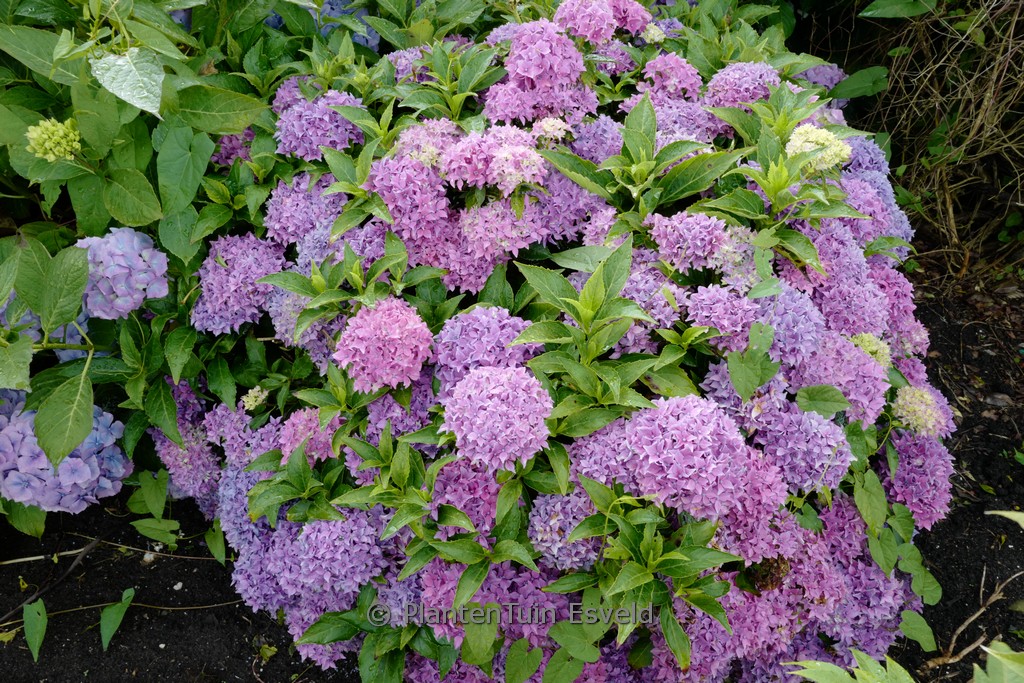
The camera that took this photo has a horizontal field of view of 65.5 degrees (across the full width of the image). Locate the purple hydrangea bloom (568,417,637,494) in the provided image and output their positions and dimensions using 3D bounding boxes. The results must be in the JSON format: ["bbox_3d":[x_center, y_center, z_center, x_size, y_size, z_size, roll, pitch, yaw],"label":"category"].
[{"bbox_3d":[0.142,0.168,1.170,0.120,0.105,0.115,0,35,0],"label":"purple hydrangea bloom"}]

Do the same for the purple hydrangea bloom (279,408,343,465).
[{"bbox_3d":[-0.321,0.153,1.270,0.120,0.105,0.120,0,37,0],"label":"purple hydrangea bloom"}]

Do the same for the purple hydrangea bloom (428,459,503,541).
[{"bbox_3d":[-0.067,0.228,1.170,0.125,0.120,0.125,0,37,0],"label":"purple hydrangea bloom"}]

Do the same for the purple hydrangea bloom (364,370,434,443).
[{"bbox_3d":[-0.184,0.107,1.330,0.130,0.120,0.125,0,36,0],"label":"purple hydrangea bloom"}]

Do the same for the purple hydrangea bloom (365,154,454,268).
[{"bbox_3d":[-0.183,-0.232,1.420,0.155,0.160,0.150,0,35,0],"label":"purple hydrangea bloom"}]

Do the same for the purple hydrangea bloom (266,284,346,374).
[{"bbox_3d":[-0.361,-0.021,1.400,0.145,0.140,0.140,0,36,0],"label":"purple hydrangea bloom"}]

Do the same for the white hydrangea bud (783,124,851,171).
[{"bbox_3d":[0.600,-0.380,1.560,0.130,0.075,0.115,0,36,0],"label":"white hydrangea bud"}]

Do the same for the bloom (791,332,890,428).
[{"bbox_3d":[0.559,0.061,1.360,0.165,0.145,0.155,0,36,0],"label":"bloom"}]

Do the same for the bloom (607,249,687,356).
[{"bbox_3d":[0.218,-0.063,1.280,0.140,0.140,0.140,0,37,0],"label":"bloom"}]

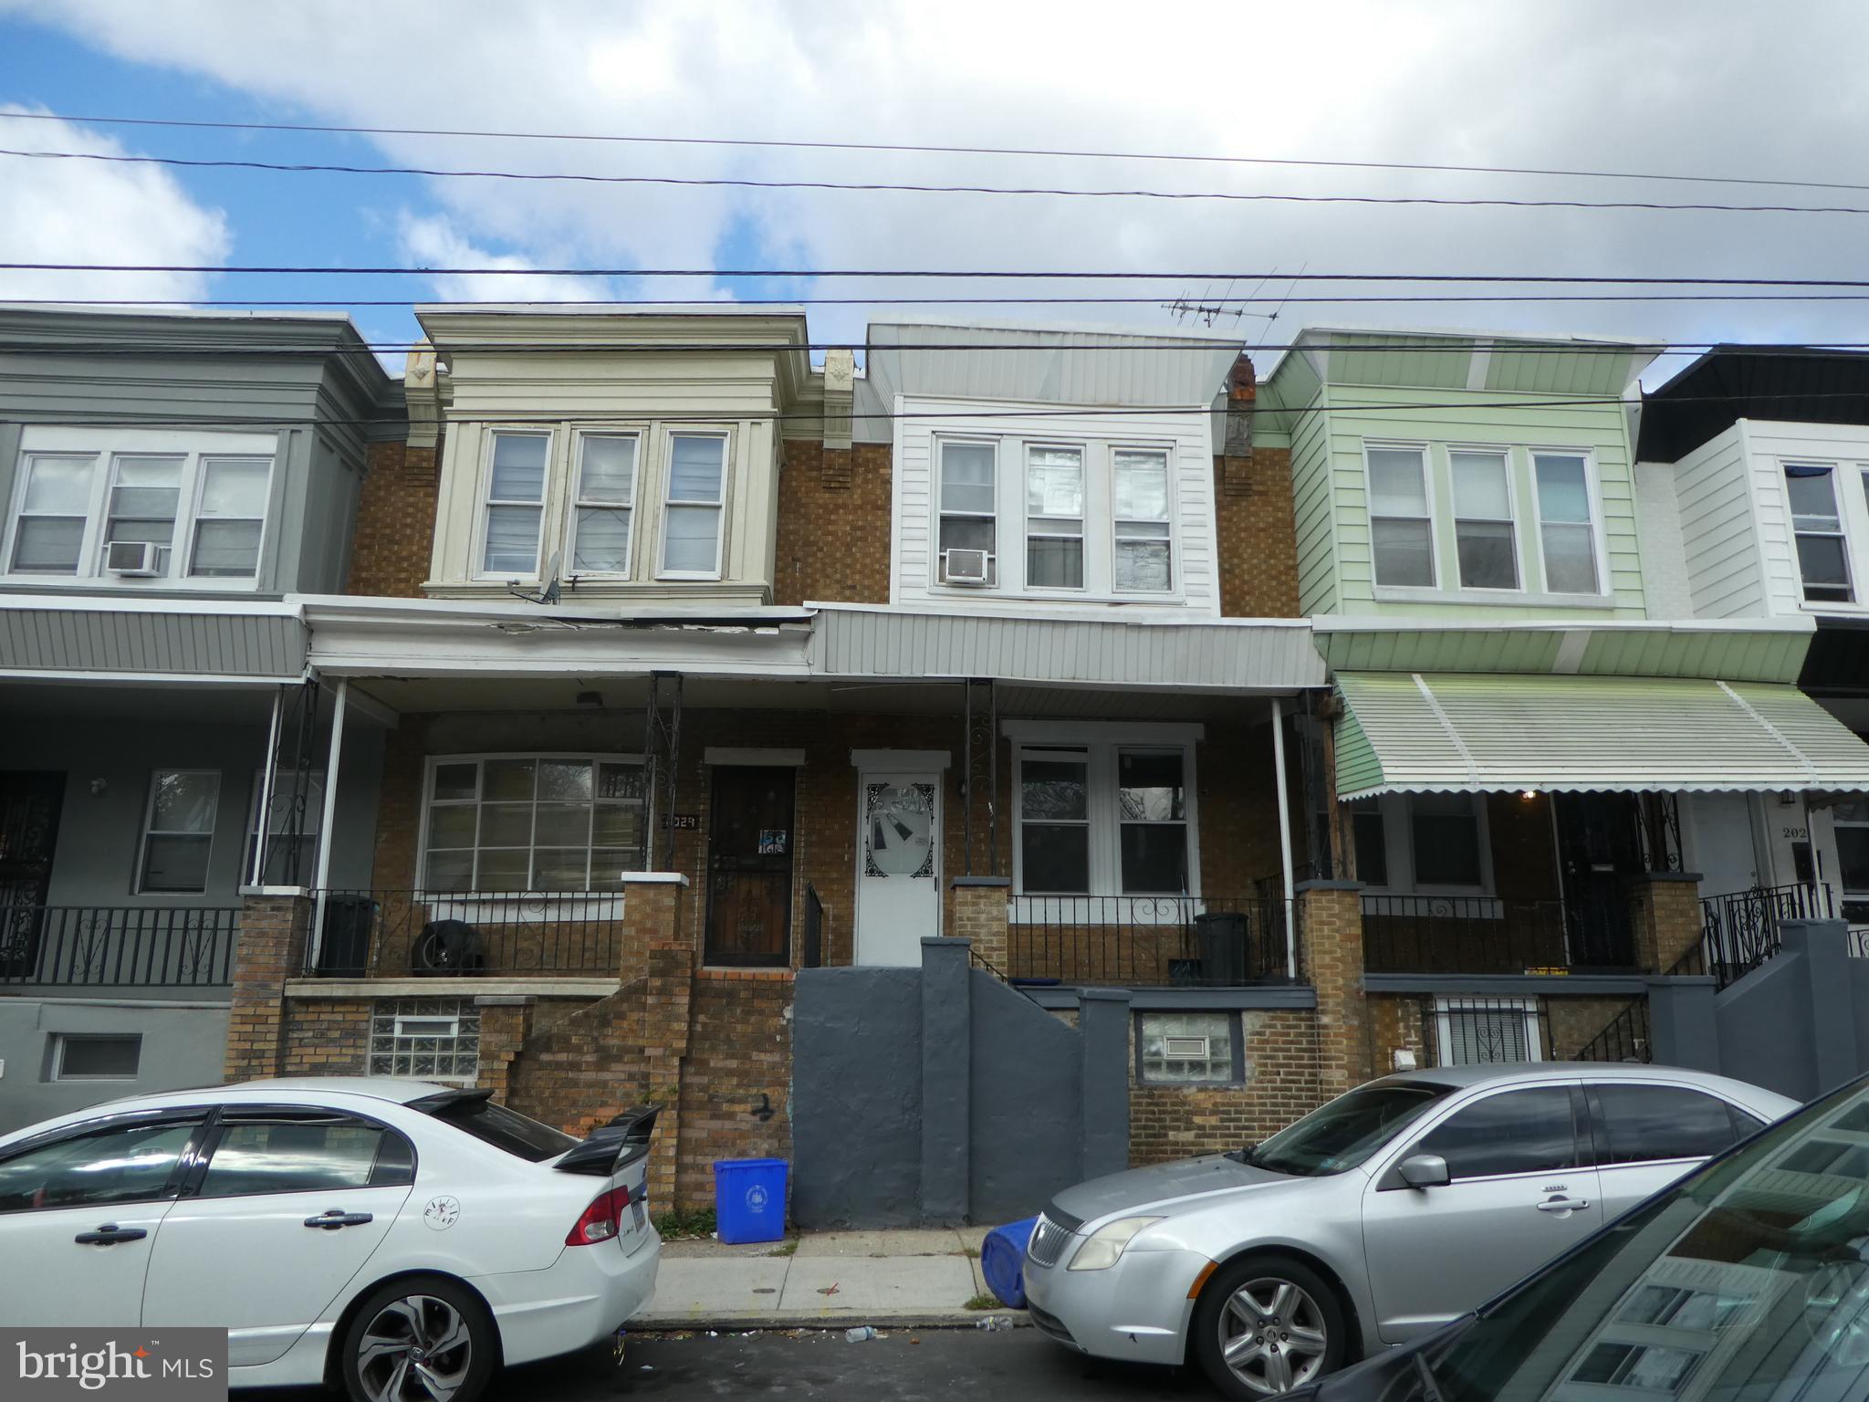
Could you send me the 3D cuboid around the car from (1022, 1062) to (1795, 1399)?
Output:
[{"bbox_3d":[2.862,2.612,6.671,4.800,1.450,1.840,1,-13,-3],"label":"car"}]

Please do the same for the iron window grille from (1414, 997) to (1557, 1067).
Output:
[{"bbox_3d":[4.894,3.027,11.505,1.150,0.820,0.120,1,-13,-3],"label":"iron window grille"}]

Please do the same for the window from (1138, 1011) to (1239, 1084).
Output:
[{"bbox_3d":[2.237,3.033,11.340,0.921,0.630,0.120,1,-13,-4],"label":"window"}]

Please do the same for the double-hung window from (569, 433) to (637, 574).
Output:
[{"bbox_3d":[-3.498,-2.082,13.720,0.650,1.630,0.110,1,-13,-2],"label":"double-hung window"}]

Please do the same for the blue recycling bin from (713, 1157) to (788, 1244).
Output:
[{"bbox_3d":[-1.336,3.631,9.421,0.480,0.535,0.360,6,-14,-23],"label":"blue recycling bin"}]

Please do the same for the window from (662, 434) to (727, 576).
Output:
[{"bbox_3d":[-2.551,-2.083,13.753,0.645,1.630,0.110,1,-13,-2],"label":"window"}]

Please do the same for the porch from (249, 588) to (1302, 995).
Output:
[{"bbox_3d":[-1.081,1.048,12.448,9.150,3.450,2.000,1,-13,-3],"label":"porch"}]

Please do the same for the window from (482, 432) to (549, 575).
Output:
[{"bbox_3d":[-4.178,-1.974,12.941,0.602,1.558,0.120,1,-13,-4],"label":"window"}]

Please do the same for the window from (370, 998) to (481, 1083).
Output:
[{"bbox_3d":[-4.390,2.929,11.179,0.940,0.710,0.120,1,-13,-3],"label":"window"}]

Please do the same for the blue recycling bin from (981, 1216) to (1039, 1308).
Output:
[{"bbox_3d":[0.640,3.225,7.499,0.600,0.500,0.500,1,-11,-32],"label":"blue recycling bin"}]

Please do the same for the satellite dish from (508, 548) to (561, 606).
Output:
[{"bbox_3d":[-3.806,-1.176,12.351,0.460,0.530,0.460,9,-16,-32],"label":"satellite dish"}]

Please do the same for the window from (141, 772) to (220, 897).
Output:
[{"bbox_3d":[-7.680,1.327,13.187,0.667,1.273,0.120,1,-13,-4],"label":"window"}]

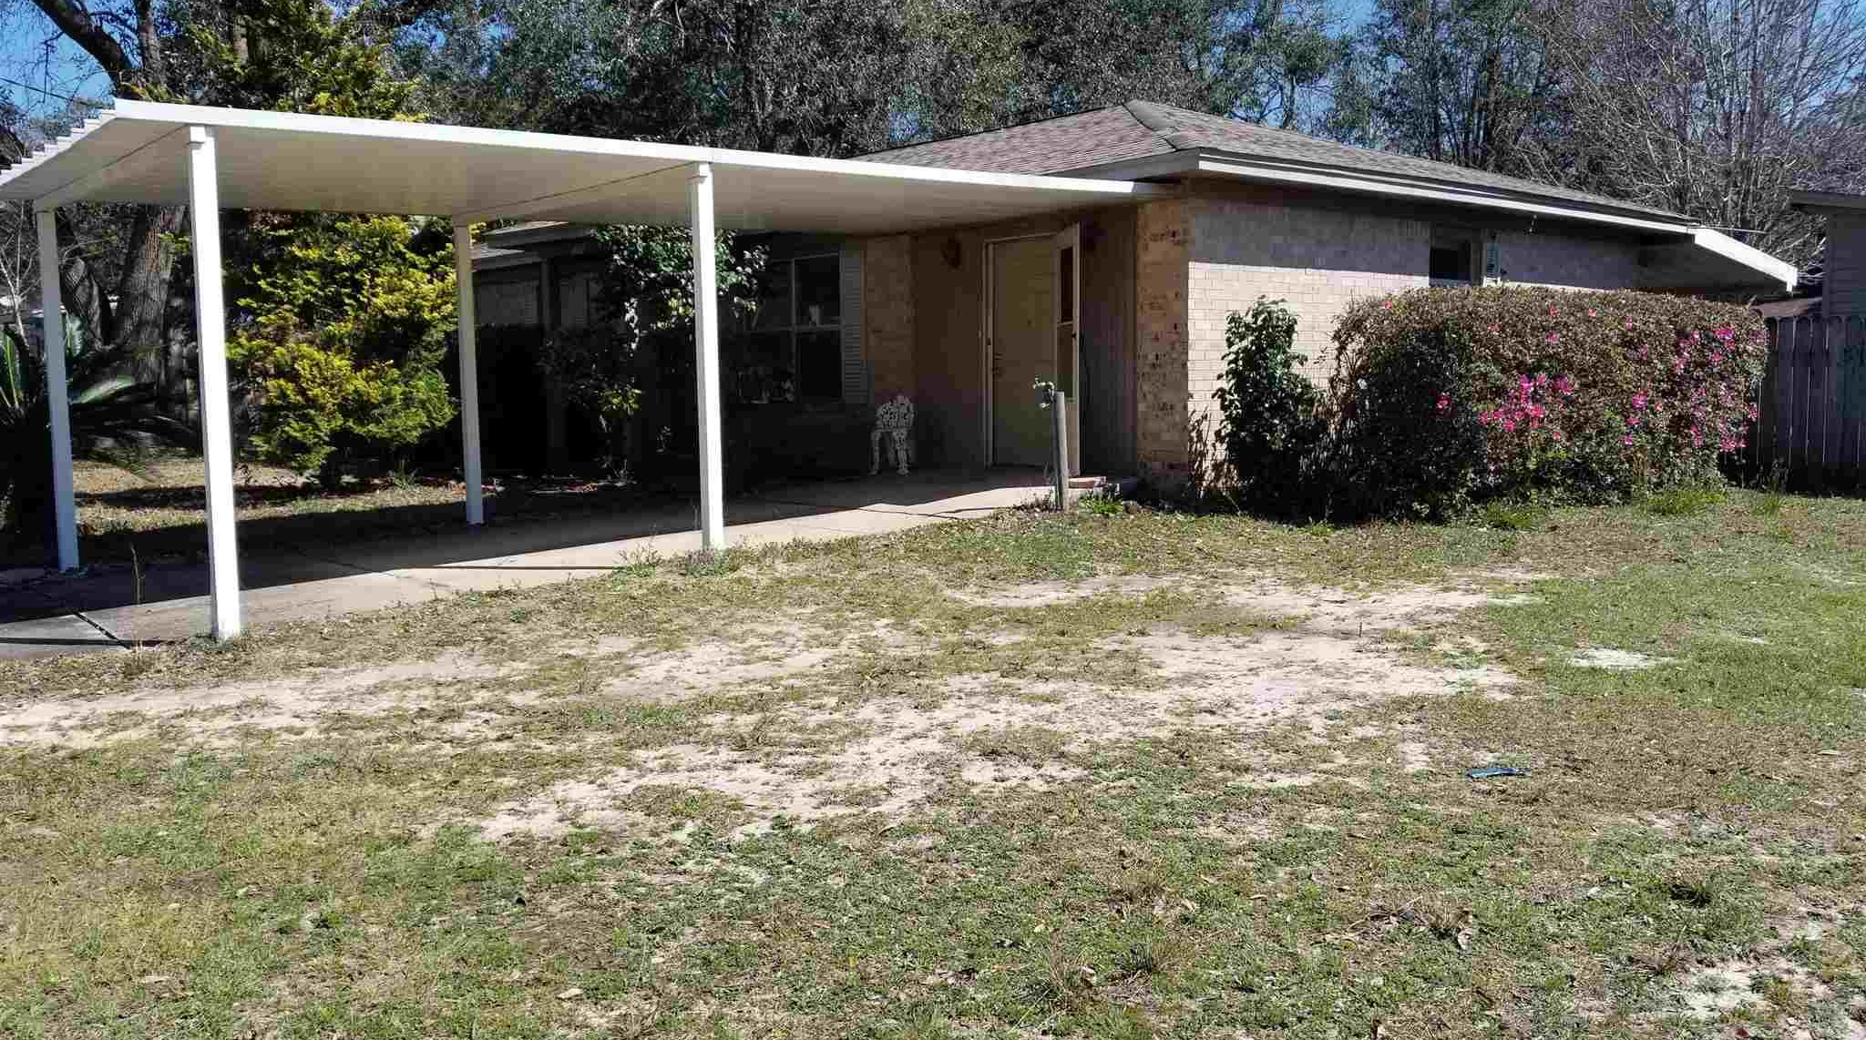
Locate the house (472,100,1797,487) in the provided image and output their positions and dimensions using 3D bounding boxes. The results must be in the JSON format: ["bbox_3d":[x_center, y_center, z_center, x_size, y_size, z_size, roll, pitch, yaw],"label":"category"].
[{"bbox_3d":[1.483,-3.063,18.897,12.210,4.000,14.300,-5,8,-39],"label":"house"}]

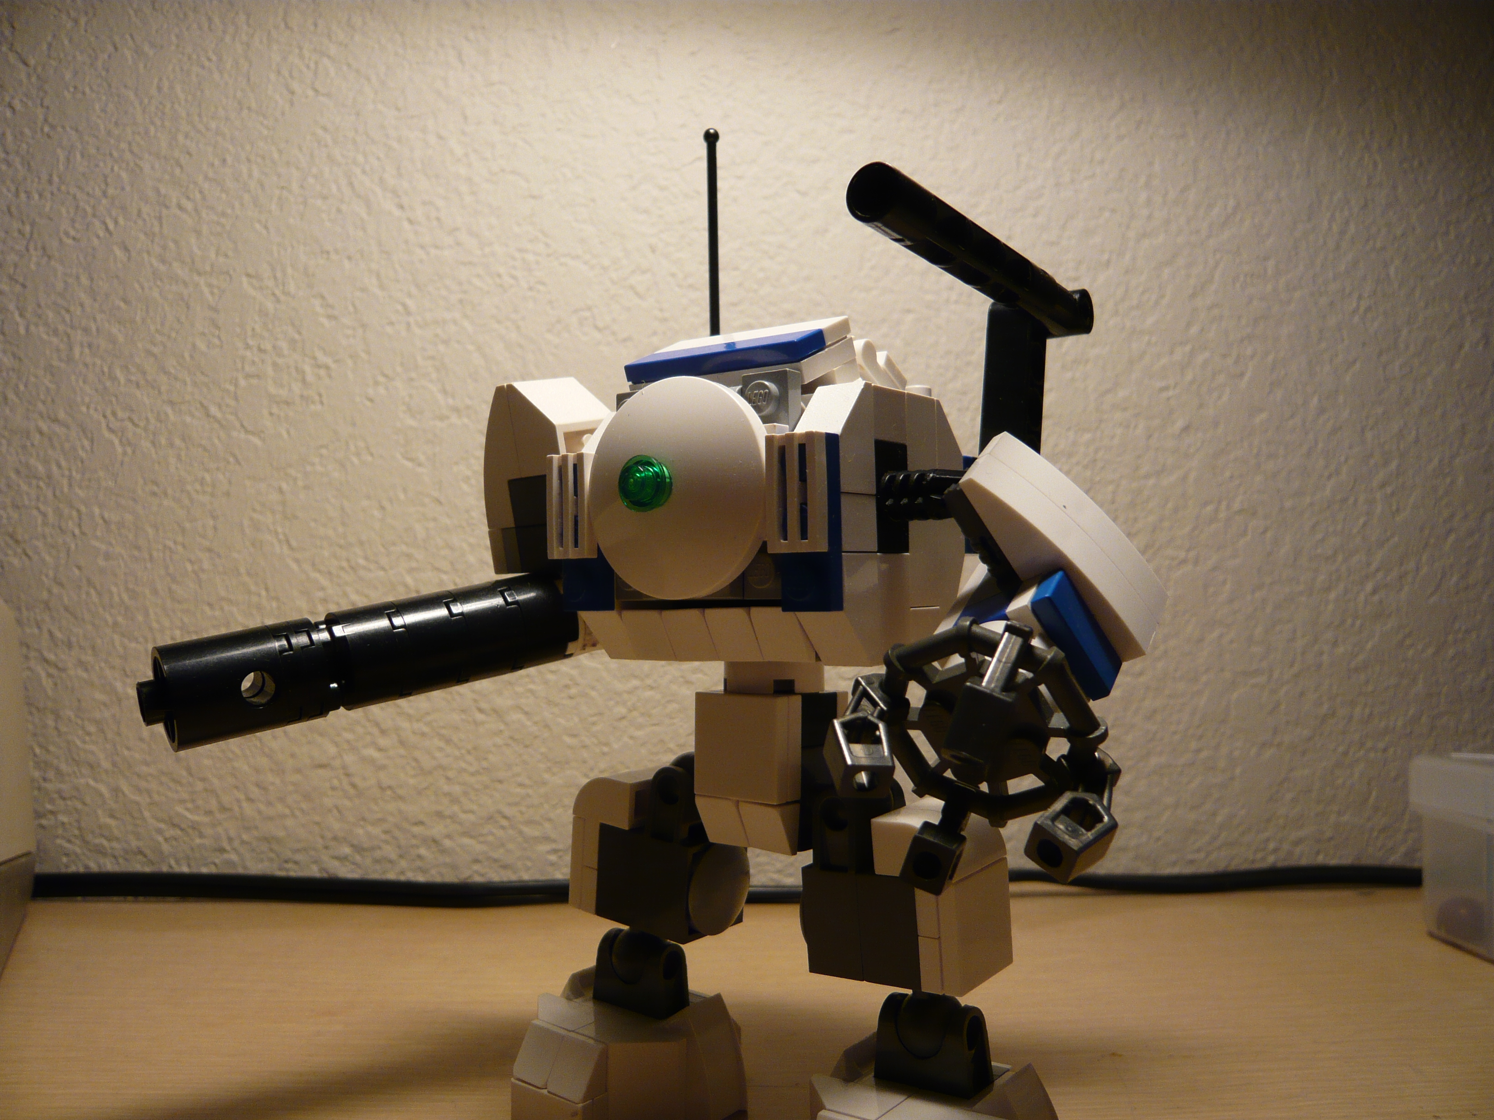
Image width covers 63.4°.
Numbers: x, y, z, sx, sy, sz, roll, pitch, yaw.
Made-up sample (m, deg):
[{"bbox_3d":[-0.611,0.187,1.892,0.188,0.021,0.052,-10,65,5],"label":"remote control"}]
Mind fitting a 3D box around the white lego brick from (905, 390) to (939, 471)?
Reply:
[{"bbox_3d":[0.023,-0.017,0.185,0.008,0.016,0.010,-1,-1,35],"label":"white lego brick"}]

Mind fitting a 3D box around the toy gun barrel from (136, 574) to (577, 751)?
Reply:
[{"bbox_3d":[-0.061,0.015,0.201,0.070,0.016,0.016,-12,6,-35],"label":"toy gun barrel"}]

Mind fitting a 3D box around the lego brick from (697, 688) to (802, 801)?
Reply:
[{"bbox_3d":[0.000,0.029,0.187,0.016,0.016,0.006,-3,-5,40],"label":"lego brick"}]

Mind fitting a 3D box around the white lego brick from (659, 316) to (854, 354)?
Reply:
[{"bbox_3d":[0.001,-0.034,0.192,0.032,0.003,0.008,-1,21,35],"label":"white lego brick"}]

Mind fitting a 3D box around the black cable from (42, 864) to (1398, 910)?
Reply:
[{"bbox_3d":[-0.006,0.098,0.362,0.422,0.012,0.013,-1,-1,0],"label":"black cable"}]

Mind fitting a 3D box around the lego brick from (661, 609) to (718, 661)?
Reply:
[{"bbox_3d":[-0.008,0.011,0.182,0.008,0.008,0.006,-1,0,34],"label":"lego brick"}]

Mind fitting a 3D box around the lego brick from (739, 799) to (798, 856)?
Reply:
[{"bbox_3d":[0.003,0.041,0.185,0.008,0.008,0.006,-1,-3,37],"label":"lego brick"}]

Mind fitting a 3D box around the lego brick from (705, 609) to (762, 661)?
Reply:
[{"bbox_3d":[-0.001,0.011,0.178,0.008,0.008,0.006,-1,0,34],"label":"lego brick"}]

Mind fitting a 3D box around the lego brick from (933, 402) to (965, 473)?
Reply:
[{"bbox_3d":[0.028,-0.017,0.193,0.008,0.016,0.010,-1,-1,35],"label":"lego brick"}]

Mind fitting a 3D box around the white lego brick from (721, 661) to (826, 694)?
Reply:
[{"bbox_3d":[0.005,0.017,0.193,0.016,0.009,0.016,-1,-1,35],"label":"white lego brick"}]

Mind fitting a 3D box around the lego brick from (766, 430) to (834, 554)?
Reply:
[{"bbox_3d":[0.007,-0.009,0.162,0.008,0.016,0.003,-1,0,34],"label":"lego brick"}]

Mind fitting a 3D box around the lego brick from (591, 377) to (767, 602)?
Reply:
[{"bbox_3d":[-0.012,-0.010,0.170,0.032,0.032,0.007,-1,-1,35],"label":"lego brick"}]

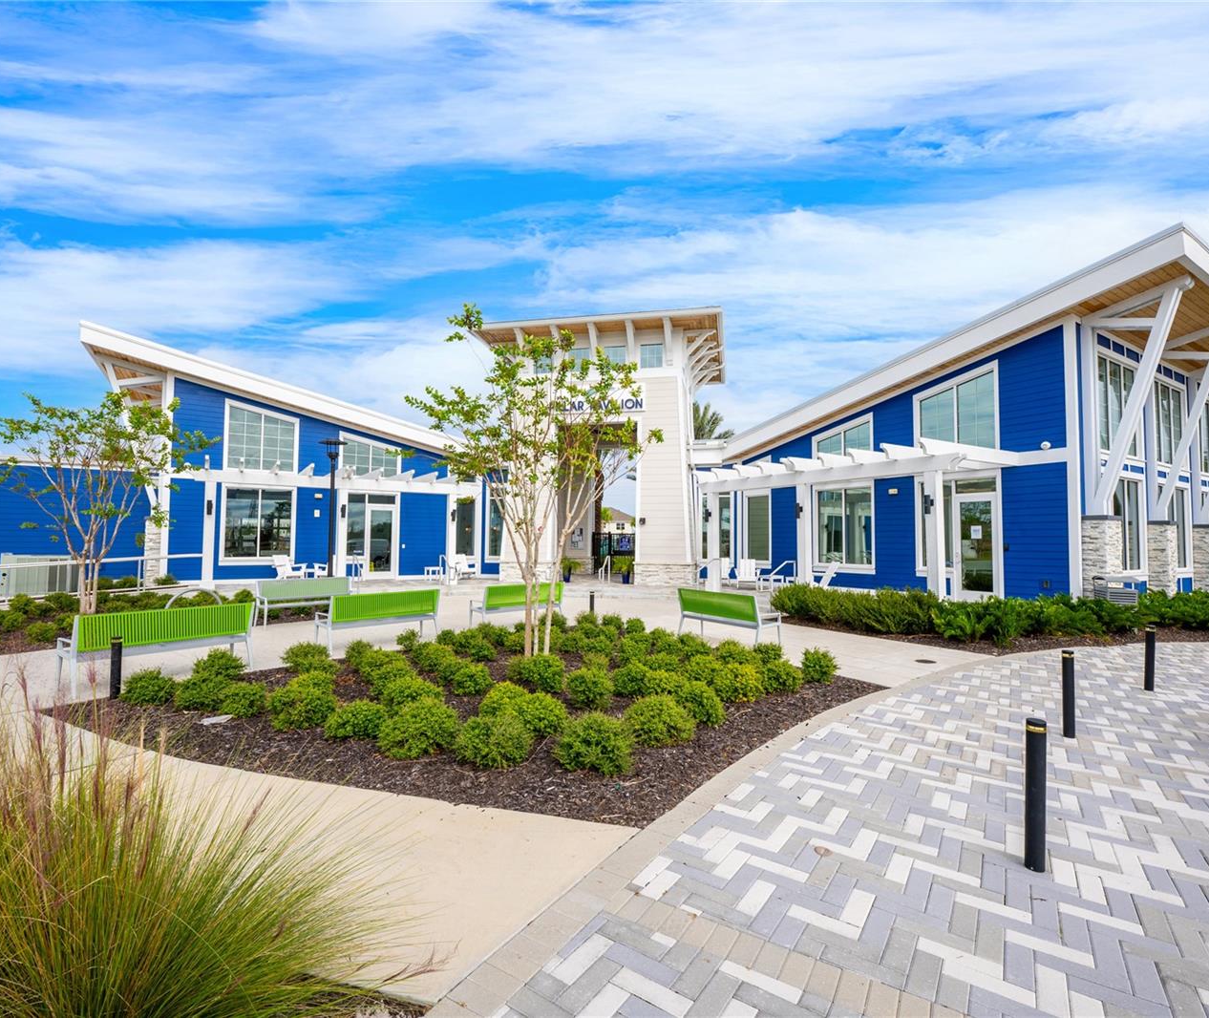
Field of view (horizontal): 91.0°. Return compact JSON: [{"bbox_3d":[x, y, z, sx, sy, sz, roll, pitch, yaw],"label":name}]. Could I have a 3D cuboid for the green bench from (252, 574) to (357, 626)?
[{"bbox_3d":[-5.960,1.870,11.970,1.800,0.880,0.620,3,-3,-38],"label":"green bench"}]

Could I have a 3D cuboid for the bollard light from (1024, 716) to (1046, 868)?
[{"bbox_3d":[2.412,1.613,3.337,0.092,0.800,0.092,-1,-3,37],"label":"bollard light"}]

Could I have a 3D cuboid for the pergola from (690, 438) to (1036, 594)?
[{"bbox_3d":[5.557,0.552,14.397,3.150,3.340,7.100,2,-3,-33],"label":"pergola"}]

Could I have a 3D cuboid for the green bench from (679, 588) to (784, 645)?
[{"bbox_3d":[2.133,1.865,10.428,0.660,0.870,1.790,2,-3,-37],"label":"green bench"}]

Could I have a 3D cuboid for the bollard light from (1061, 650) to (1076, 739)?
[{"bbox_3d":[4.445,1.785,5.700,0.092,0.800,0.092,-1,-3,37],"label":"bollard light"}]

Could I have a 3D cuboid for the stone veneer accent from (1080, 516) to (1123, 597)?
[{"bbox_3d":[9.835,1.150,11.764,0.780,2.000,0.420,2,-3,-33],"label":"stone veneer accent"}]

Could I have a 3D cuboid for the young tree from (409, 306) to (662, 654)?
[{"bbox_3d":[-1.034,-0.431,8.950,3.600,5.200,3.400,1,-3,0],"label":"young tree"}]

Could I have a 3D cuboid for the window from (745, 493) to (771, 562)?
[{"bbox_3d":[4.927,0.594,19.080,0.140,2.280,1.080,2,-3,-34],"label":"window"}]

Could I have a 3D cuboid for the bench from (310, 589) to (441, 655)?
[{"bbox_3d":[-3.622,1.777,9.631,0.660,0.870,1.790,-2,-4,44],"label":"bench"}]

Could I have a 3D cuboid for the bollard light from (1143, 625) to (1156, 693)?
[{"bbox_3d":[6.546,1.801,7.140,0.090,0.775,0.090,-2,-4,42],"label":"bollard light"}]

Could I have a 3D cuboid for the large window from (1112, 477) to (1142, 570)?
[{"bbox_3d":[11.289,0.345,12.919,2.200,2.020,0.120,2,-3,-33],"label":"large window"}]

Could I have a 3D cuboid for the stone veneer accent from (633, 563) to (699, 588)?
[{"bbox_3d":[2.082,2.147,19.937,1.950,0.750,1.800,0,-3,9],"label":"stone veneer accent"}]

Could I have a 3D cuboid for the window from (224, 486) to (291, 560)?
[{"bbox_3d":[-10.398,0.432,17.840,1.800,2.080,0.120,2,-3,-33],"label":"window"}]

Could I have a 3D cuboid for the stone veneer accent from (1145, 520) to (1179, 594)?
[{"bbox_3d":[13.630,1.322,14.480,0.800,2.000,0.450,2,-3,-34],"label":"stone veneer accent"}]

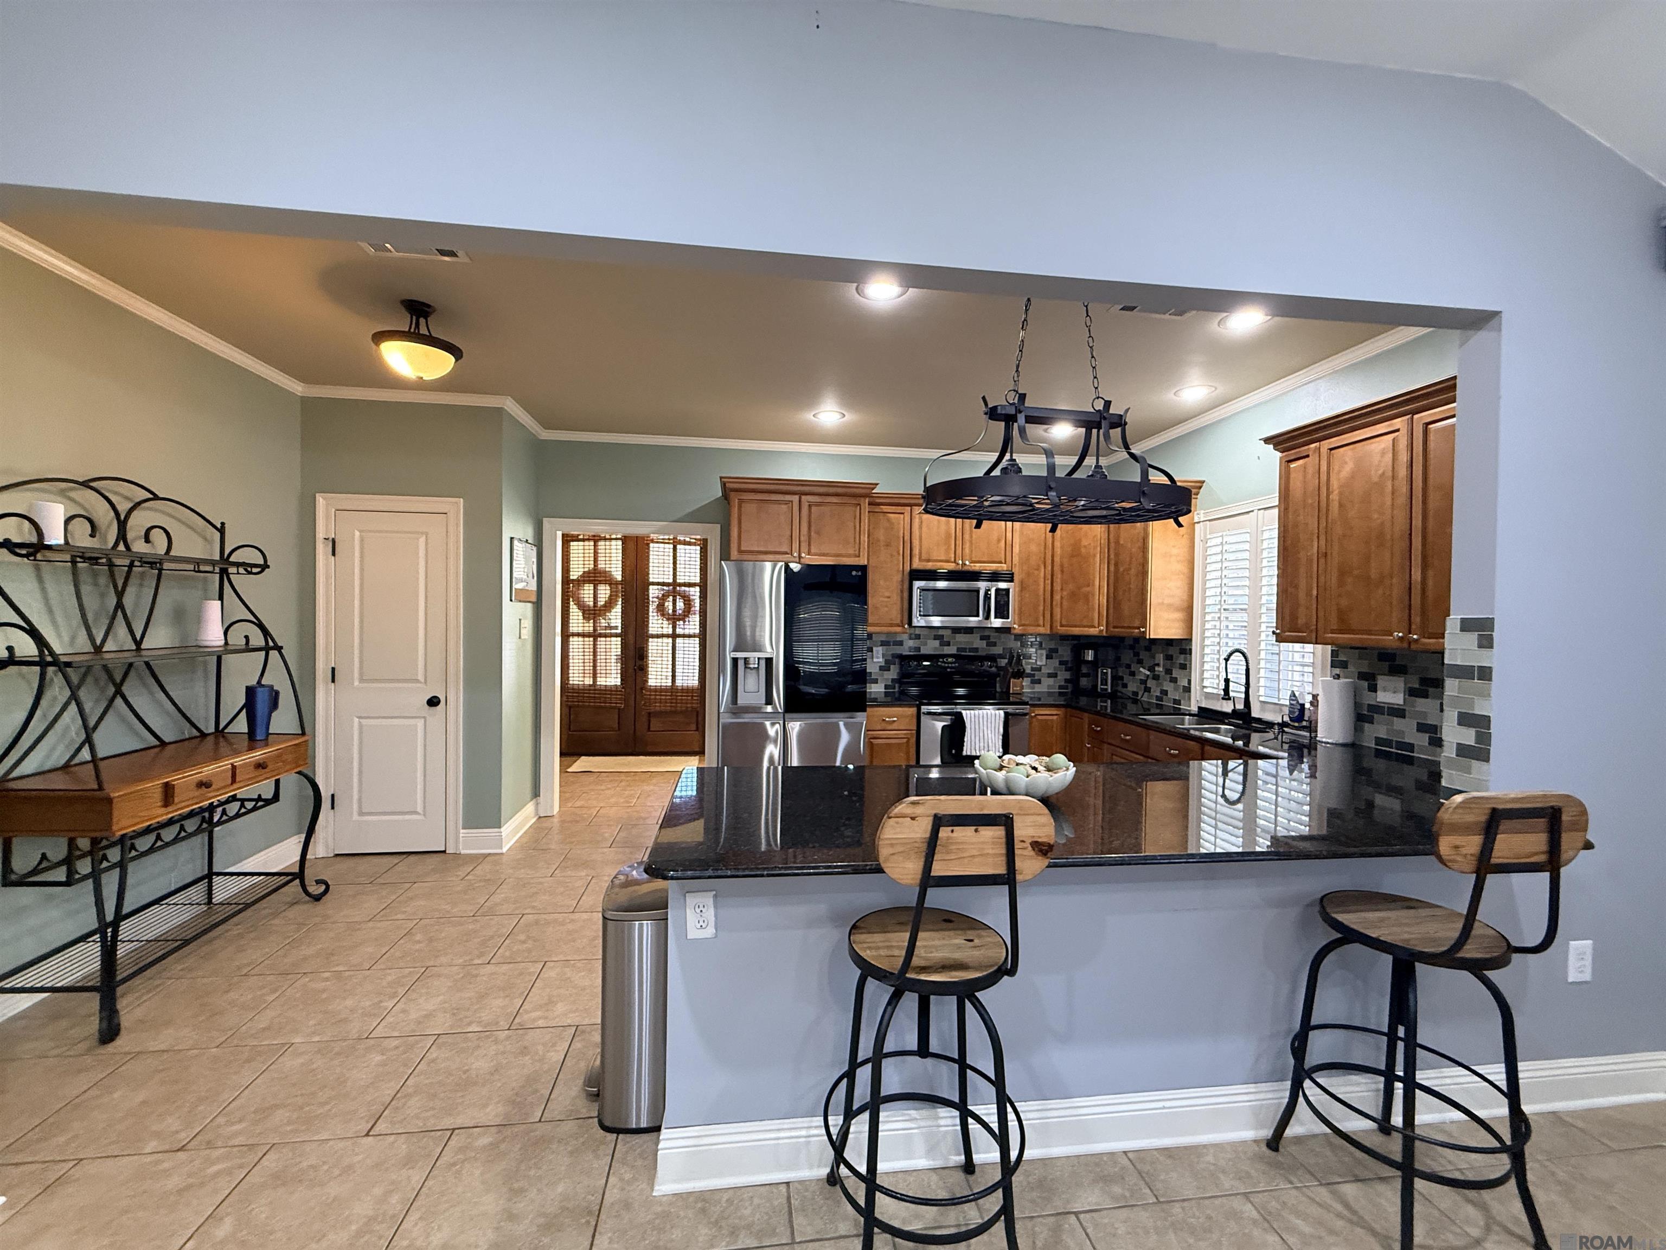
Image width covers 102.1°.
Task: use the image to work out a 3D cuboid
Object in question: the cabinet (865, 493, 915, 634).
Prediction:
[{"bbox_3d":[0.361,-0.432,4.943,0.375,0.995,0.365,1,1,-8],"label":"cabinet"}]

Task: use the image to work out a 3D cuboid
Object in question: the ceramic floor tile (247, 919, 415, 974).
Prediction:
[{"bbox_3d":[-2.155,1.408,2.948,0.457,0.010,0.457,1,1,-8],"label":"ceramic floor tile"}]

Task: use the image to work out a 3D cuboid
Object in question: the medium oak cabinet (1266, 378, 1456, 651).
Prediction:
[{"bbox_3d":[2.335,-0.391,2.730,0.370,0.960,1.070,1,0,-8],"label":"medium oak cabinet"}]

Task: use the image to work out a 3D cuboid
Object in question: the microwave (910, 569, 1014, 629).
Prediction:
[{"bbox_3d":[0.887,-0.185,4.937,0.752,0.407,0.400,1,1,-8],"label":"microwave"}]

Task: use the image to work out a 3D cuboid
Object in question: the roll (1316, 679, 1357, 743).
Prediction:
[{"bbox_3d":[2.375,0.398,3.172,0.135,0.285,0.135,1,0,0],"label":"roll"}]

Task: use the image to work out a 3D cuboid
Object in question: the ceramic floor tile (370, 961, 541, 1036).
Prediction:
[{"bbox_3d":[-1.373,1.395,2.522,0.450,0.012,0.450,1,0,-8],"label":"ceramic floor tile"}]

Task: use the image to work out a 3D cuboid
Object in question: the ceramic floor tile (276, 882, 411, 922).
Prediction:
[{"bbox_3d":[-2.433,1.391,3.357,0.458,0.010,0.462,1,1,-8],"label":"ceramic floor tile"}]

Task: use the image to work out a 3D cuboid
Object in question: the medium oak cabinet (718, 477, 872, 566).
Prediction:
[{"bbox_3d":[-0.250,-0.671,4.652,1.002,0.522,0.640,1,1,-8],"label":"medium oak cabinet"}]

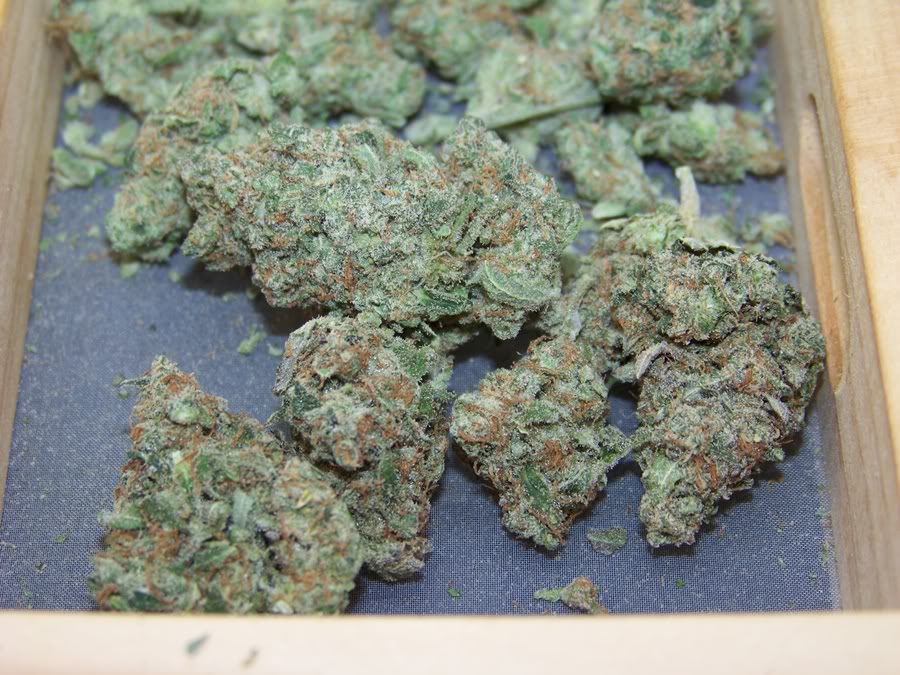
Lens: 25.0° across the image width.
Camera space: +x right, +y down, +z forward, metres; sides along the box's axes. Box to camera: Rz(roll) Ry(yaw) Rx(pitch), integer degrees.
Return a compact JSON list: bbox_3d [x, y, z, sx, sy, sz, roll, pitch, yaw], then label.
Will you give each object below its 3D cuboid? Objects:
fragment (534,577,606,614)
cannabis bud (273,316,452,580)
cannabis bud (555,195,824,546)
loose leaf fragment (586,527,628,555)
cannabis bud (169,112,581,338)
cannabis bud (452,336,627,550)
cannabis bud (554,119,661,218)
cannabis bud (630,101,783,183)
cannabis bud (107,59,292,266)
[{"bbox_3d":[0.013,0.029,0.226,0.008,0.003,0.004,4,56,3],"label":"fragment"},{"bbox_3d":[-0.010,0.012,0.225,0.020,0.021,0.030,0,56,0],"label":"cannabis bud"},{"bbox_3d":[0.027,0.003,0.229,0.030,0.025,0.042,0,56,0],"label":"cannabis bud"},{"bbox_3d":[0.018,0.023,0.231,0.005,0.001,0.003,0,56,0],"label":"loose leaf fragment"},{"bbox_3d":[-0.008,-0.013,0.237,0.047,0.023,0.022,10,57,7],"label":"cannabis bud"},{"bbox_3d":[0.010,0.012,0.228,0.019,0.017,0.025,0,56,0],"label":"cannabis bud"},{"bbox_3d":[0.020,-0.021,0.256,0.009,0.009,0.015,-35,63,-21],"label":"cannabis bud"},{"bbox_3d":[0.033,-0.025,0.259,0.019,0.009,0.009,13,57,8],"label":"cannabis bud"},{"bbox_3d":[-0.031,-0.022,0.253,0.015,0.016,0.029,35,63,21],"label":"cannabis bud"}]

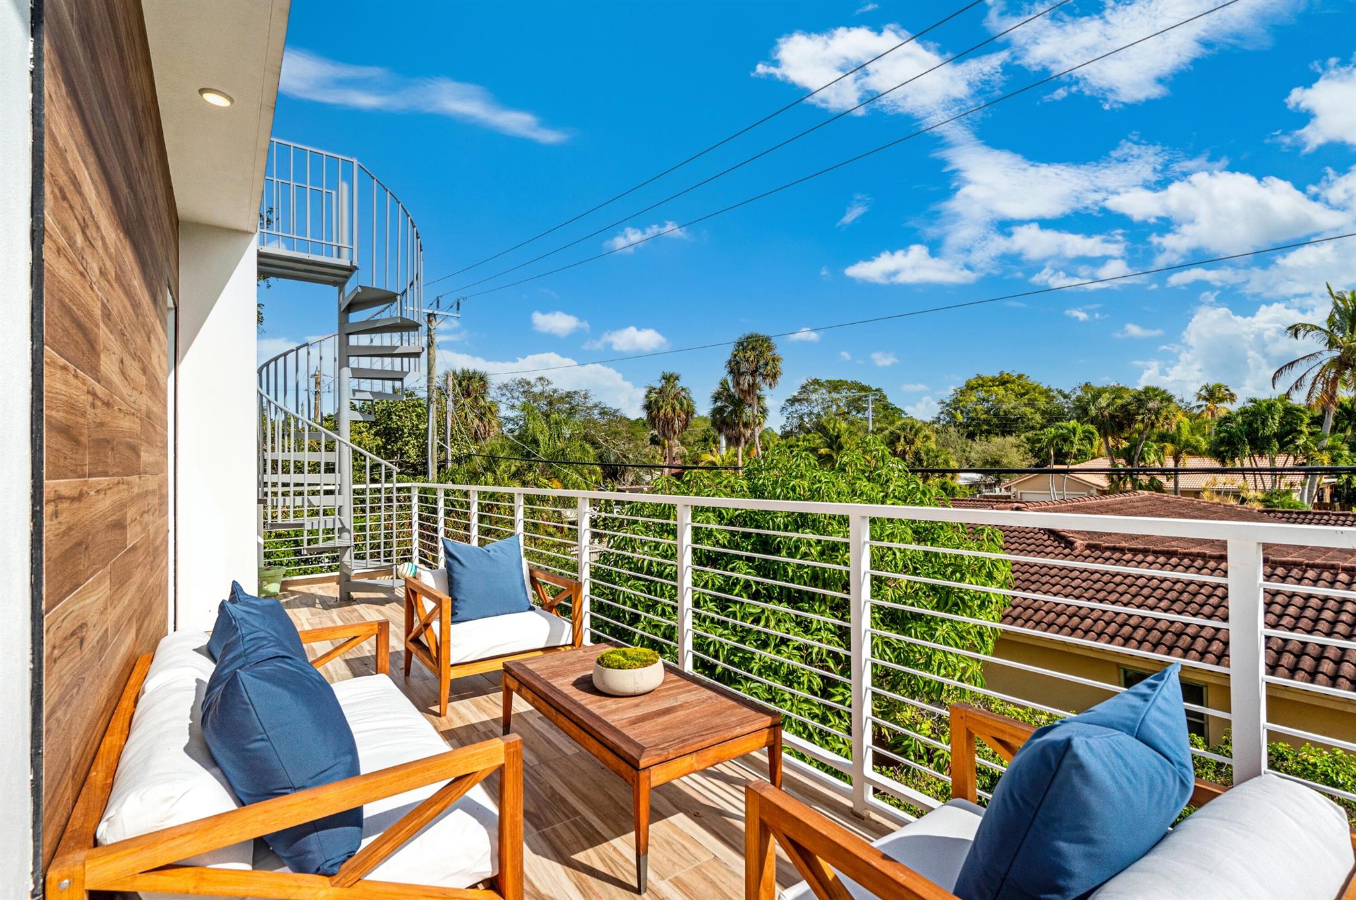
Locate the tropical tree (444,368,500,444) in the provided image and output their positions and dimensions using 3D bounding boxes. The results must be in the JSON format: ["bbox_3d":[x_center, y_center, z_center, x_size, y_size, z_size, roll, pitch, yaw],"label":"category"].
[{"bbox_3d":[-11.848,0.550,34.867,3.030,10.600,3.030,0,-2,-19],"label":"tropical tree"}]

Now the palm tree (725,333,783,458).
[{"bbox_3d":[5.287,-1.177,42.068,4.000,13.910,4.000,0,-2,0],"label":"palm tree"}]

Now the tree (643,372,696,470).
[{"bbox_3d":[-0.478,0.456,36.867,3.260,10.560,3.260,-1,-1,-1],"label":"tree"}]

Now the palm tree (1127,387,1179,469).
[{"bbox_3d":[29.249,0.700,36.884,2.710,9.220,2.710,-2,-2,38],"label":"palm tree"}]

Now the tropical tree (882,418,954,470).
[{"bbox_3d":[13.438,1.850,33.956,4.100,7.290,4.100,0,-2,0],"label":"tropical tree"}]

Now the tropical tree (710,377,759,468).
[{"bbox_3d":[4.493,0.291,44.017,4.100,11.120,4.100,0,-2,0],"label":"tropical tree"}]

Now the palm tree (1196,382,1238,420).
[{"bbox_3d":[51.822,-0.045,58.038,4.400,12.780,4.400,0,-2,0],"label":"palm tree"}]

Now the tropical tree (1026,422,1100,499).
[{"bbox_3d":[23.026,1.800,35.910,3.630,7.150,3.000,-2,-2,33],"label":"tropical tree"}]

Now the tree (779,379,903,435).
[{"bbox_3d":[17.338,-0.753,63.826,12.720,13.830,12.000,-1,-1,15],"label":"tree"}]

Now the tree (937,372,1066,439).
[{"bbox_3d":[32.369,-0.988,59.828,11.330,13.670,11.500,-2,-2,28],"label":"tree"}]

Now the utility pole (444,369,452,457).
[{"bbox_3d":[-10.291,0.819,26.988,0.250,8.860,0.250,0,-2,0],"label":"utility pole"}]

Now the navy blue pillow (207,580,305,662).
[{"bbox_3d":[-1.393,0.668,2.004,0.210,0.450,0.450,-23,10,-29],"label":"navy blue pillow"}]

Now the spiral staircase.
[{"bbox_3d":[-3.211,-0.568,5.824,1.420,4.020,1.420,0,-2,-37],"label":"spiral staircase"}]

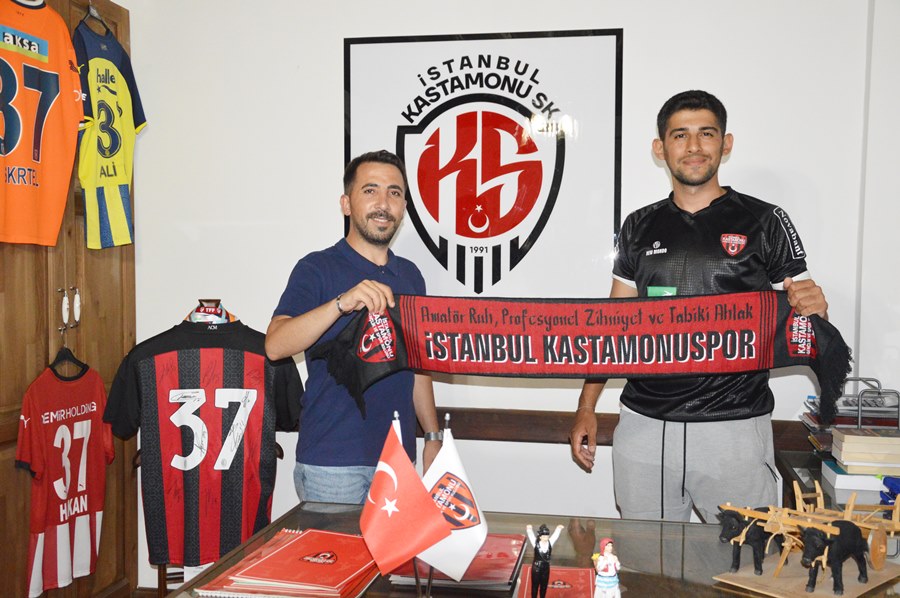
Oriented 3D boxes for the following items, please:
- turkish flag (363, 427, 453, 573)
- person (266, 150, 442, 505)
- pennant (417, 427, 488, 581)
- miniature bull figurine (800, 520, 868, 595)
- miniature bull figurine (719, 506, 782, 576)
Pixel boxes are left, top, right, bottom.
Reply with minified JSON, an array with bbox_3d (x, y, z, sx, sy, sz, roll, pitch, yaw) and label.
[{"bbox_3d":[-0.076,0.342,1.660,0.155,0.258,0.080,0,4,3],"label":"turkish flag"},{"bbox_3d":[-0.255,0.455,2.540,0.490,1.680,0.390,-1,4,-22],"label":"person"},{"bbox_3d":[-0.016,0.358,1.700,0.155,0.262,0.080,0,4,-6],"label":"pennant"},{"bbox_3d":[0.694,0.459,1.753,0.152,0.120,0.062,-3,5,-42],"label":"miniature bull figurine"},{"bbox_3d":[0.582,0.452,1.853,0.152,0.120,0.062,-3,5,-42],"label":"miniature bull figurine"}]

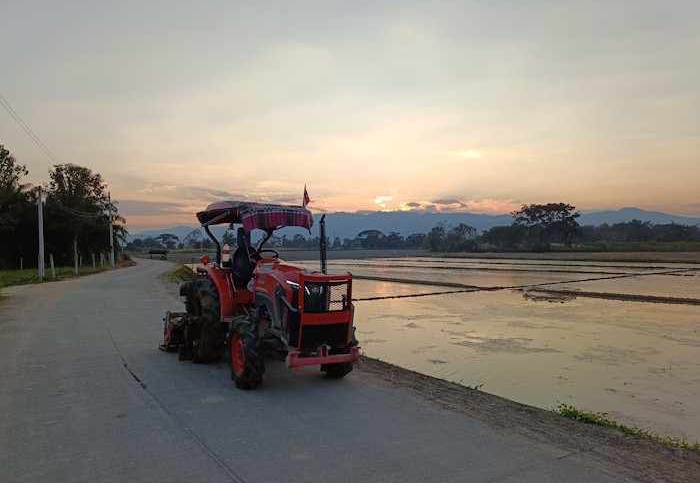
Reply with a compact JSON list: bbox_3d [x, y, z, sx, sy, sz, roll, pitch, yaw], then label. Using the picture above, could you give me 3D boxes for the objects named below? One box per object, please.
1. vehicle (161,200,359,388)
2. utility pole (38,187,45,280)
[{"bbox_3d":[-1.230,0.585,7.130,1.750,2.340,3.600,0,-1,-32],"label":"vehicle"},{"bbox_3d":[-16.150,-0.420,26.500,0.230,4.850,0.230,0,-1,-13],"label":"utility pole"}]

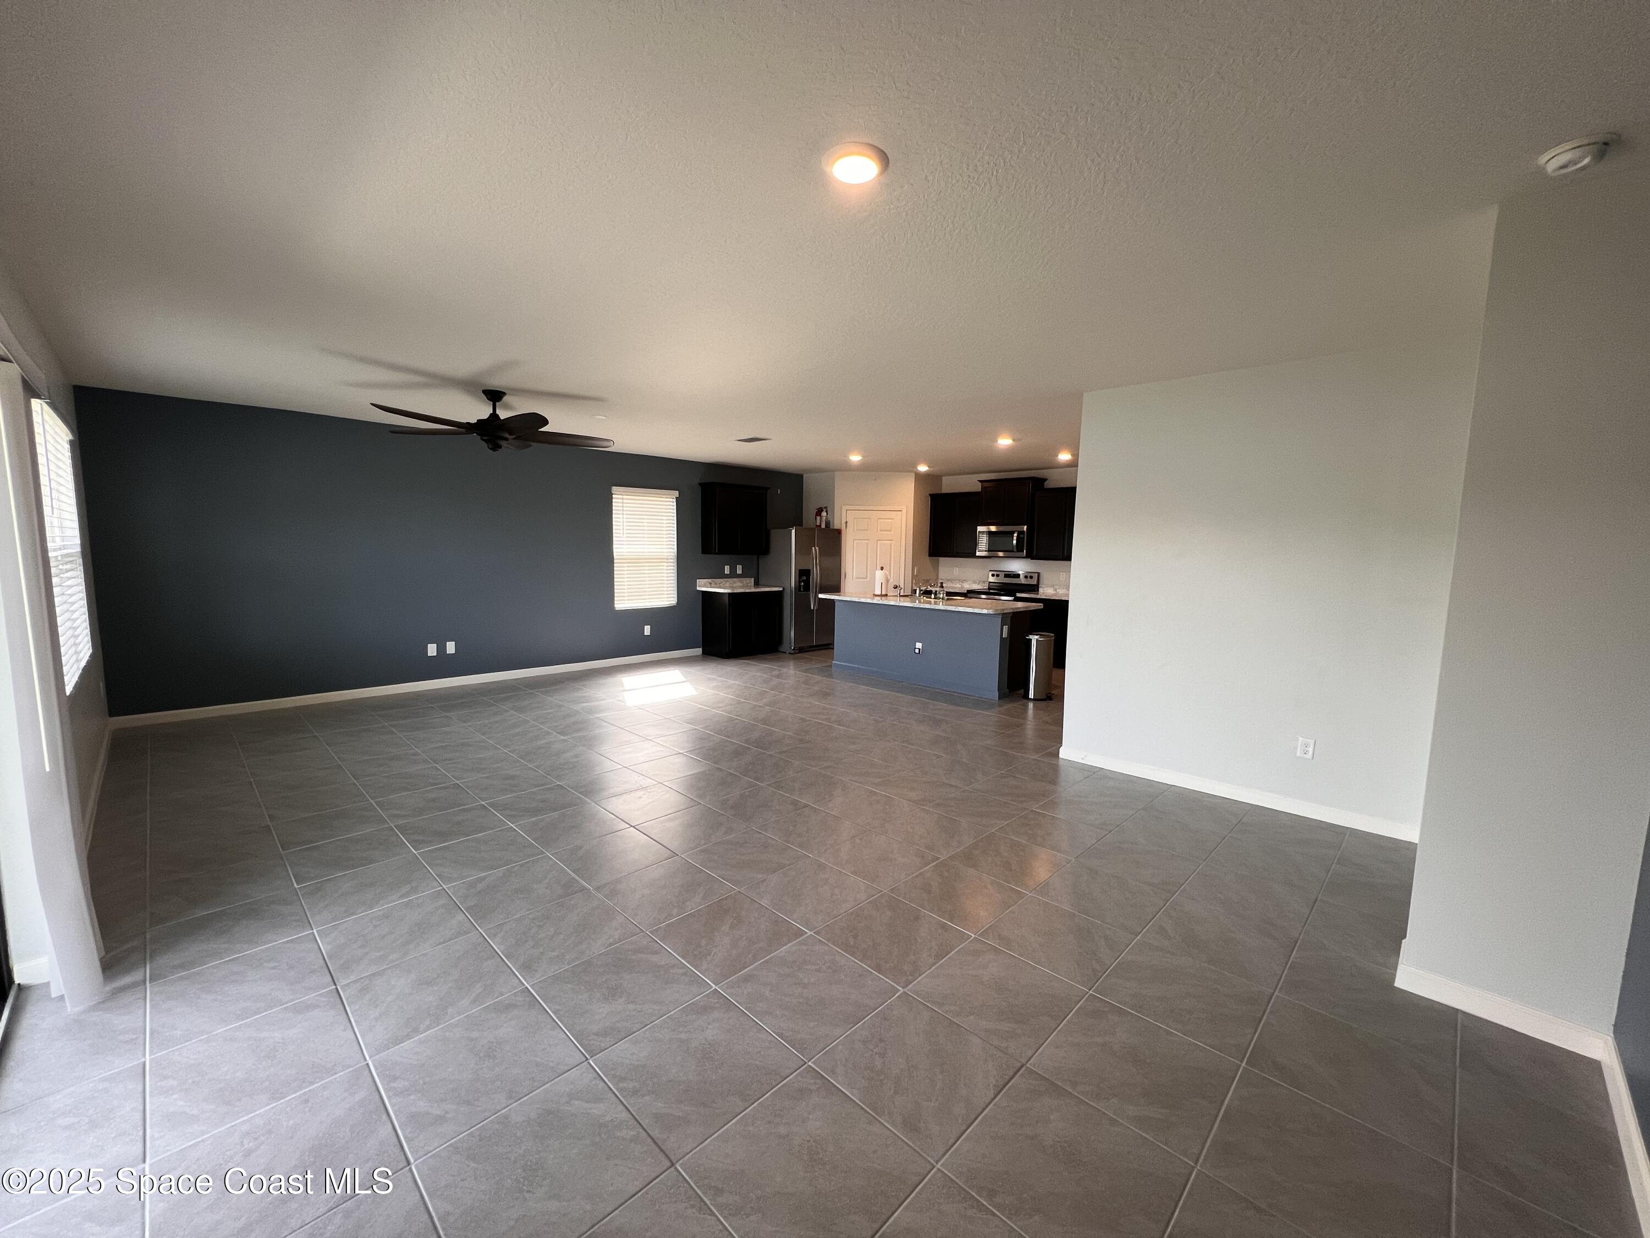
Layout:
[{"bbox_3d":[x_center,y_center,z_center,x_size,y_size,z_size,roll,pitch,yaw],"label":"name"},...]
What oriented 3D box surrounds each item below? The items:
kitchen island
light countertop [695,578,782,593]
[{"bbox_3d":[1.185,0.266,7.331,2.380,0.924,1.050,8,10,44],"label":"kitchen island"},{"bbox_3d":[-1.172,-0.467,8.588,0.646,0.152,0.992,7,9,44],"label":"light countertop"}]

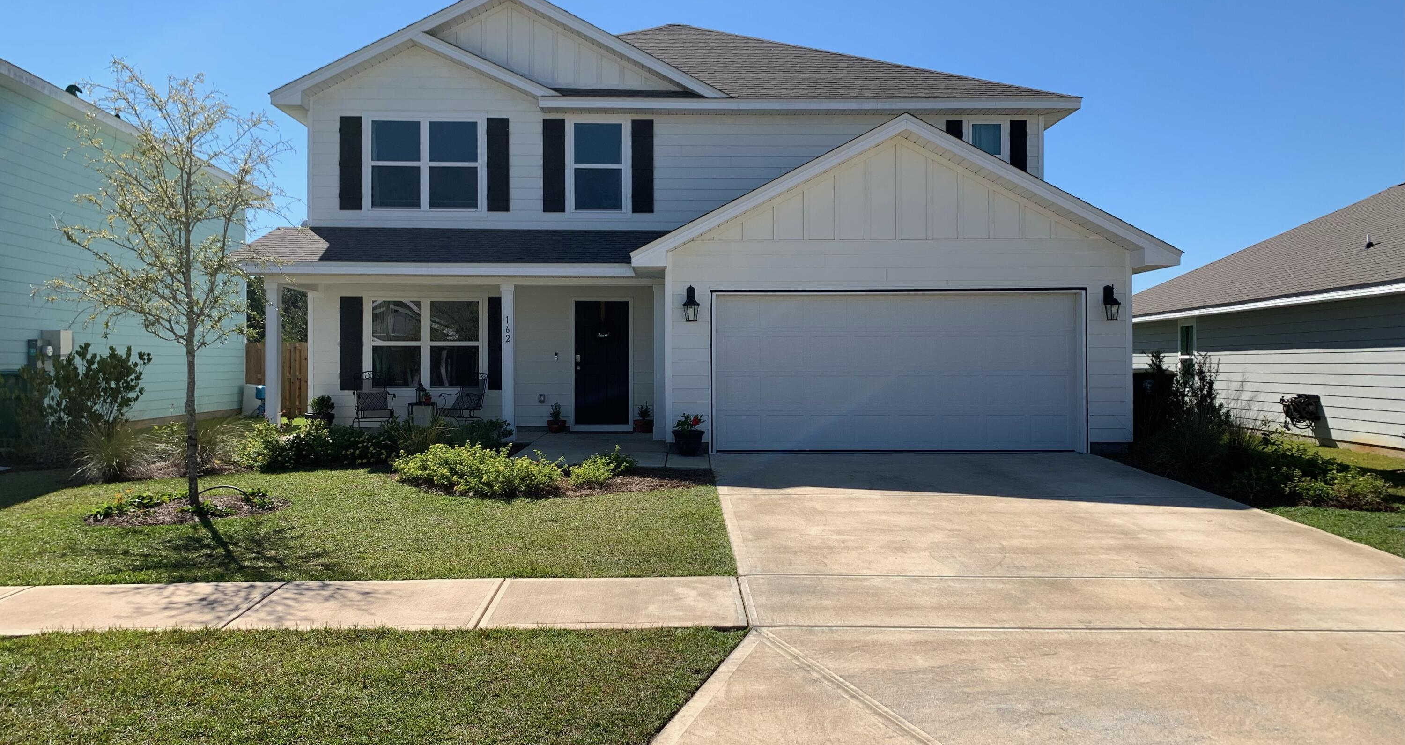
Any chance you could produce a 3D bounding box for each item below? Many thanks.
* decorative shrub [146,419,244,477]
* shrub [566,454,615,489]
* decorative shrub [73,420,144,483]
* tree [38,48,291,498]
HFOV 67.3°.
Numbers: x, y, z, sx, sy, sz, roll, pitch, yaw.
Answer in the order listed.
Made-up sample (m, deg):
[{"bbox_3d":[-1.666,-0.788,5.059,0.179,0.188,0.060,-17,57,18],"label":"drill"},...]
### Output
[{"bbox_3d":[-5.949,0.864,12.300,1.139,0.691,1.000,0,0,0],"label":"decorative shrub"},{"bbox_3d":[-1.182,1.053,11.250,0.527,0.363,0.500,0,0,0],"label":"shrub"},{"bbox_3d":[-6.725,0.895,11.950,0.808,0.708,0.820,0,0,0],"label":"decorative shrub"},{"bbox_3d":[-5.209,-0.865,10.200,2.323,4.329,2.200,0,0,0],"label":"tree"}]

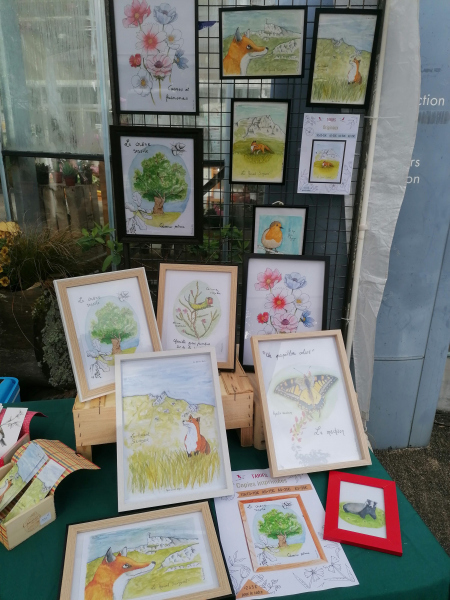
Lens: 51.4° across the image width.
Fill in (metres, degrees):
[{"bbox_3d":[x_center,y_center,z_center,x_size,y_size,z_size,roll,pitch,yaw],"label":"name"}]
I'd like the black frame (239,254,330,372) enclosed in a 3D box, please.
[{"bbox_3d":[0.160,0.040,1.267,0.229,0.316,0.020,3,-2,7],"label":"black frame"}]

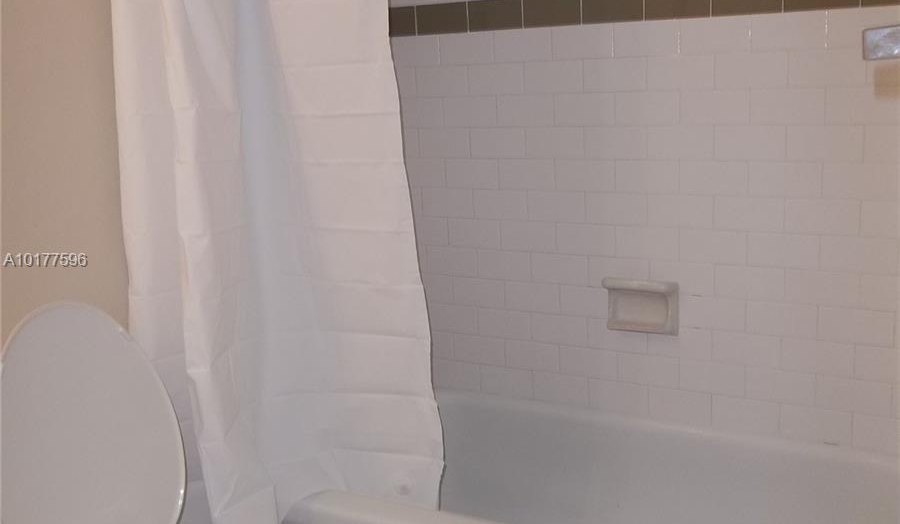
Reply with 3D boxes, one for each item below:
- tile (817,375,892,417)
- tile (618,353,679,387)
[{"bbox_3d":[0.880,0.288,2.033,0.152,0.076,0.008,4,14,30],"label":"tile"},{"bbox_3d":[0.494,0.266,2.325,0.153,0.076,0.009,4,14,29],"label":"tile"}]

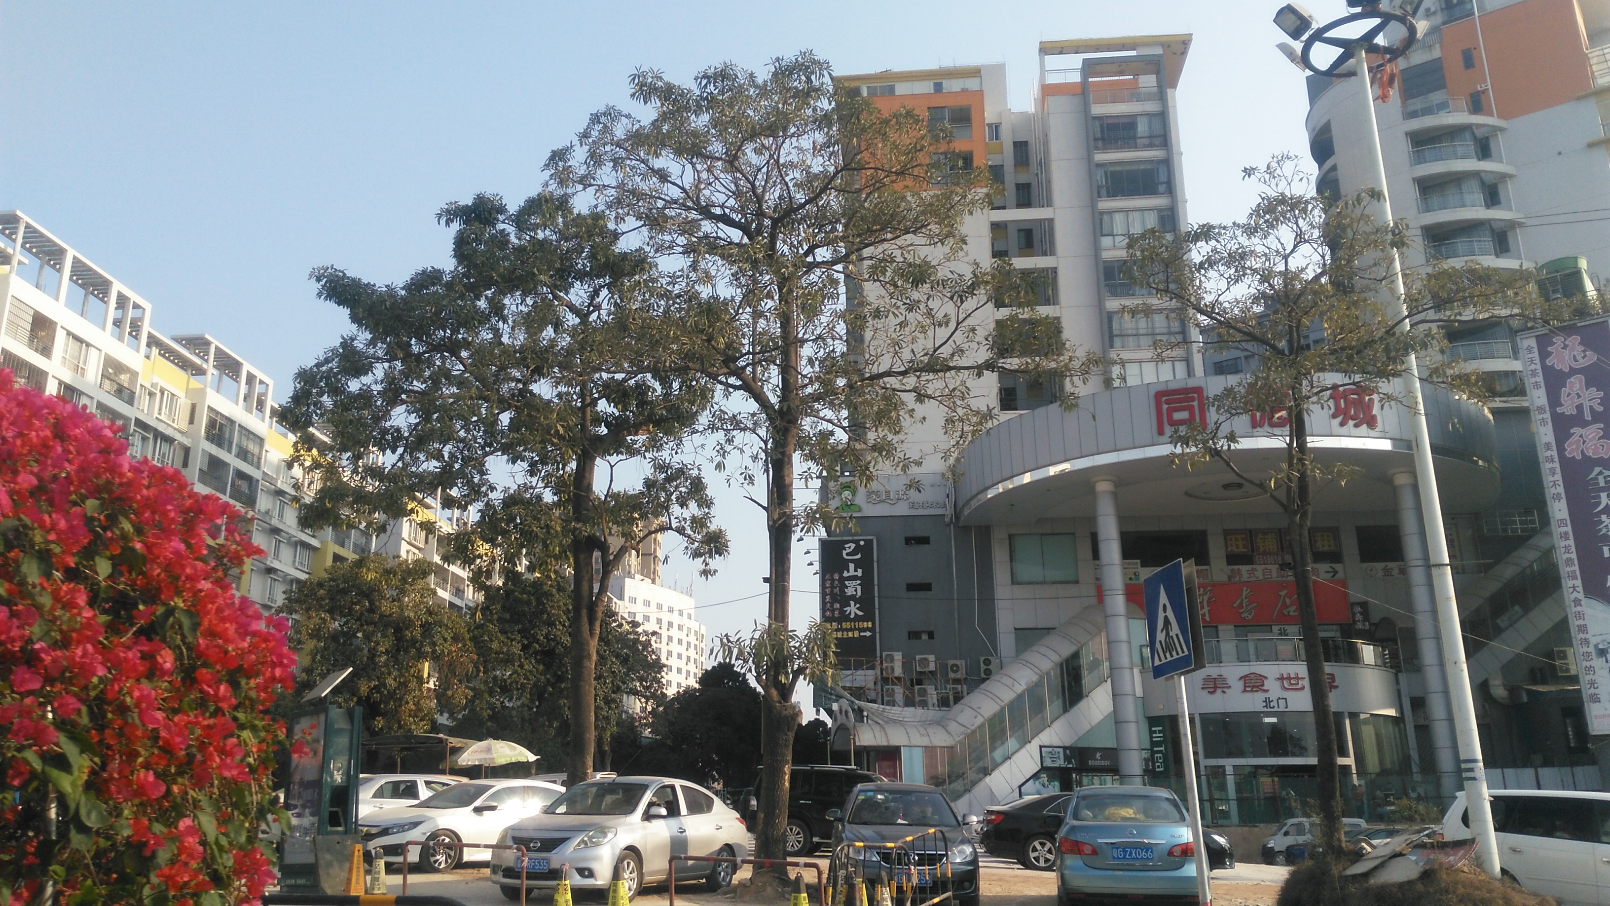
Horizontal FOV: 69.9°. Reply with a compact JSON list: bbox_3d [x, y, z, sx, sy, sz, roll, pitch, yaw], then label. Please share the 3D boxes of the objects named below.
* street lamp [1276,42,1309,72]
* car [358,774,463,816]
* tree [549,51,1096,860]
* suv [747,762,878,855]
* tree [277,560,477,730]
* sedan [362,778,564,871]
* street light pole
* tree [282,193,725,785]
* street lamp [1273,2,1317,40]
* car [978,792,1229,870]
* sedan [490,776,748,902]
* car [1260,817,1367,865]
[{"bbox_3d":[6.630,-5.380,15.700,0.220,0.500,0.450,-46,-27,6],"label":"street lamp"},{"bbox_3d":[-7.420,6.570,21.000,1.760,1.480,4.500,-13,-21,34],"label":"car"},{"bbox_3d":[0.214,-0.492,18.821,9.190,13.961,8.500,-1,-16,0],"label":"tree"},{"bbox_3d":[0.913,8.073,26.199,4.800,1.880,1.870,0,-16,-3],"label":"suv"},{"bbox_3d":[-12.190,6.753,32.419,5.701,7.846,5.600,-1,-16,0],"label":"tree"},{"bbox_3d":[-5.130,6.030,18.850,1.800,1.430,4.600,-13,-21,34],"label":"sedan"},{"bbox_3d":[7.348,-0.291,13.778,0.240,10.500,0.240,0,-16,0],"label":"street light pole"},{"bbox_3d":[-6.965,0.957,26.022,10.293,15.117,9.500,-1,-16,0],"label":"tree"},{"bbox_3d":[6.350,-5.590,14.950,0.190,0.420,0.390,-36,-8,-16],"label":"street lamp"},{"bbox_3d":[5.919,7.526,23.188,4.820,1.470,1.820,-2,-16,3],"label":"car"},{"bbox_3d":[-2.310,5.010,15.110,1.700,1.510,4.450,-7,-19,21],"label":"sedan"},{"bbox_3d":[20.150,15.350,45.600,4.150,1.850,1.660,-4,-17,11],"label":"car"}]

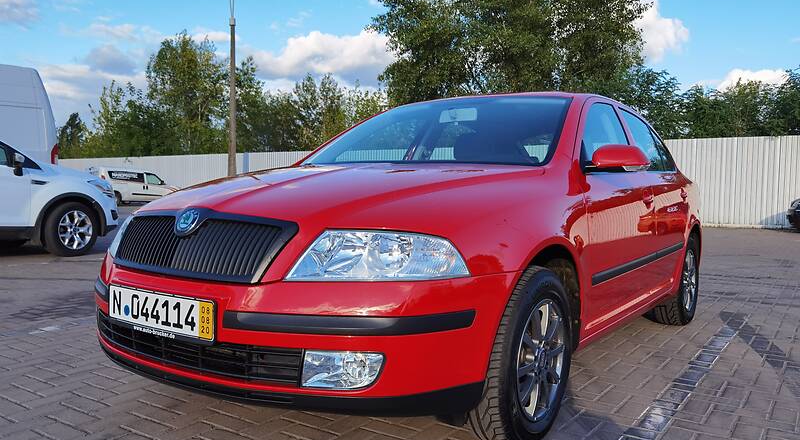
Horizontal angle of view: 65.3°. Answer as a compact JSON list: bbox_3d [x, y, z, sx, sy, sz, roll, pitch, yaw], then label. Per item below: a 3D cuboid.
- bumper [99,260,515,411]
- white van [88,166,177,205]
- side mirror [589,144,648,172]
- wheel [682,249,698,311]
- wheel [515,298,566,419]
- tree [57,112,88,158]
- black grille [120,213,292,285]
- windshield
[{"bbox_3d":[-0.551,0.340,2.106,1.750,0.430,0.610,3,3,35],"label":"bumper"},{"bbox_3d":[-13.290,-1.655,31.730,1.830,1.870,4.390,3,3,40],"label":"white van"},{"bbox_3d":[0.916,-0.254,2.597,0.220,0.125,0.150,3,3,35],"label":"side mirror"},{"bbox_3d":[1.914,0.414,4.285,0.170,0.415,0.415,3,3,35],"label":"wheel"},{"bbox_3d":[0.437,0.476,2.172,0.170,0.415,0.415,3,3,35],"label":"wheel"},{"bbox_3d":[-31.319,-6.312,59.828,3.400,8.100,3.400,1,2,0],"label":"tree"},{"bbox_3d":[-0.655,0.080,1.940,0.850,0.205,0.150,3,3,35],"label":"black grille"},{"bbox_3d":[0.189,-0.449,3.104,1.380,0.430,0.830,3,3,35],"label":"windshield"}]

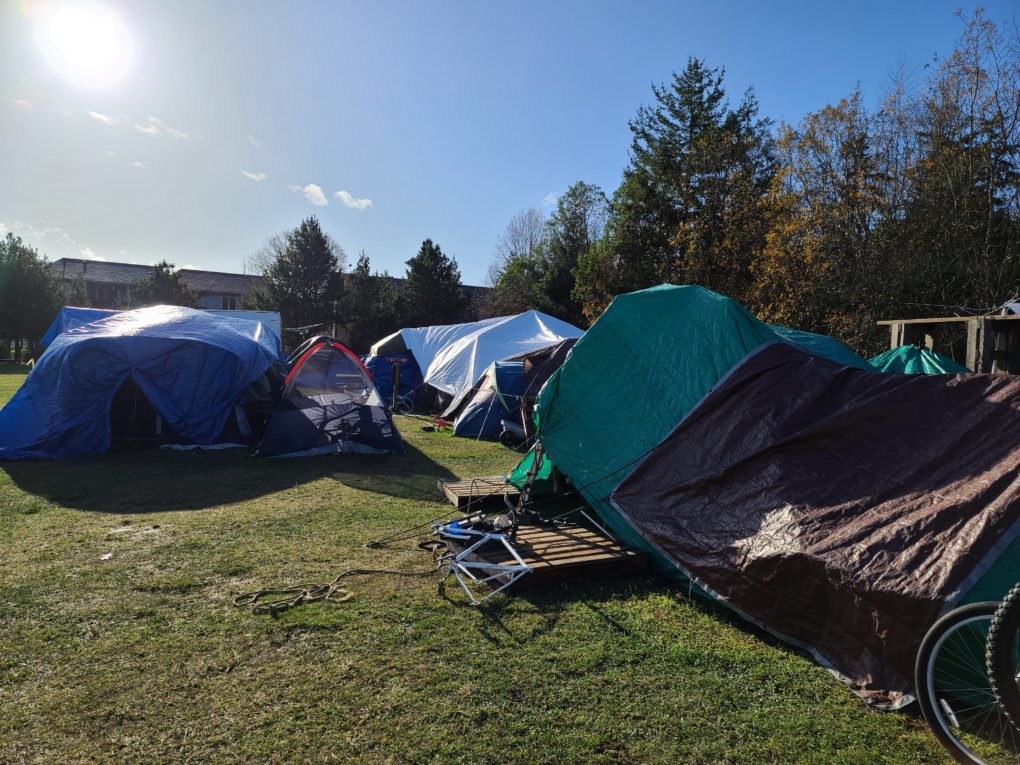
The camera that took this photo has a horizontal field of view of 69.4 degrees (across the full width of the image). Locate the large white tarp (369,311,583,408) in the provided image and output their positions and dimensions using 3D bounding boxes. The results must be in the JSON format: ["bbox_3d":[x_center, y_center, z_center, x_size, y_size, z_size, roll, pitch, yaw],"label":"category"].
[{"bbox_3d":[-0.750,-0.497,17.596,5.200,2.500,3.900,1,3,12],"label":"large white tarp"}]

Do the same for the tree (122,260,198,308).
[{"bbox_3d":[-23.692,-4.516,49.840,5.160,7.420,5.160,0,3,0],"label":"tree"}]

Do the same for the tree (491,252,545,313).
[{"bbox_3d":[0.593,-4.337,45.844,3.710,7.450,3.710,0,3,0],"label":"tree"}]

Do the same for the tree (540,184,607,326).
[{"bbox_3d":[3.702,-6.061,42.758,4.240,11.190,4.240,0,3,0],"label":"tree"}]

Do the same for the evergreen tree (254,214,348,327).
[{"bbox_3d":[-13.066,-5.441,45.791,5.740,9.660,5.740,0,3,0],"label":"evergreen tree"}]

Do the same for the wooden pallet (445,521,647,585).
[{"bbox_3d":[0.274,1.283,5.579,1.100,0.125,1.060,-1,3,-24],"label":"wooden pallet"}]

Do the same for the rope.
[{"bbox_3d":[-0.997,1.318,5.061,1.654,0.080,0.543,-2,4,-42],"label":"rope"}]

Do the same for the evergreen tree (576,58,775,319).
[{"bbox_3d":[8.527,-8.308,37.644,9.700,16.170,9.700,0,3,0],"label":"evergreen tree"}]

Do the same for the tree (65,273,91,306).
[{"bbox_3d":[-31.078,-4.410,52.849,2.240,6.920,2.240,0,3,0],"label":"tree"}]

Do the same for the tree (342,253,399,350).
[{"bbox_3d":[-8.700,-4.337,45.844,3.750,7.450,3.750,0,3,0],"label":"tree"}]

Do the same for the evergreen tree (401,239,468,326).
[{"bbox_3d":[-4.709,-4.767,45.824,4.250,8.310,4.250,0,3,0],"label":"evergreen tree"}]

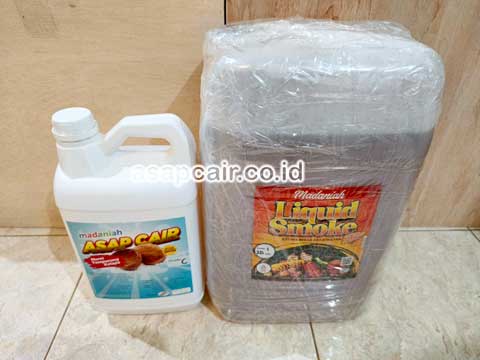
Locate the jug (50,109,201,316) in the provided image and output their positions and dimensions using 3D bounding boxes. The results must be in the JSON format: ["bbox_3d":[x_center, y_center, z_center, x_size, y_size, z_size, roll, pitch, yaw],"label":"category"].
[{"bbox_3d":[-0.154,0.054,0.488,0.175,0.331,0.120,-2,36,-4],"label":"jug"}]

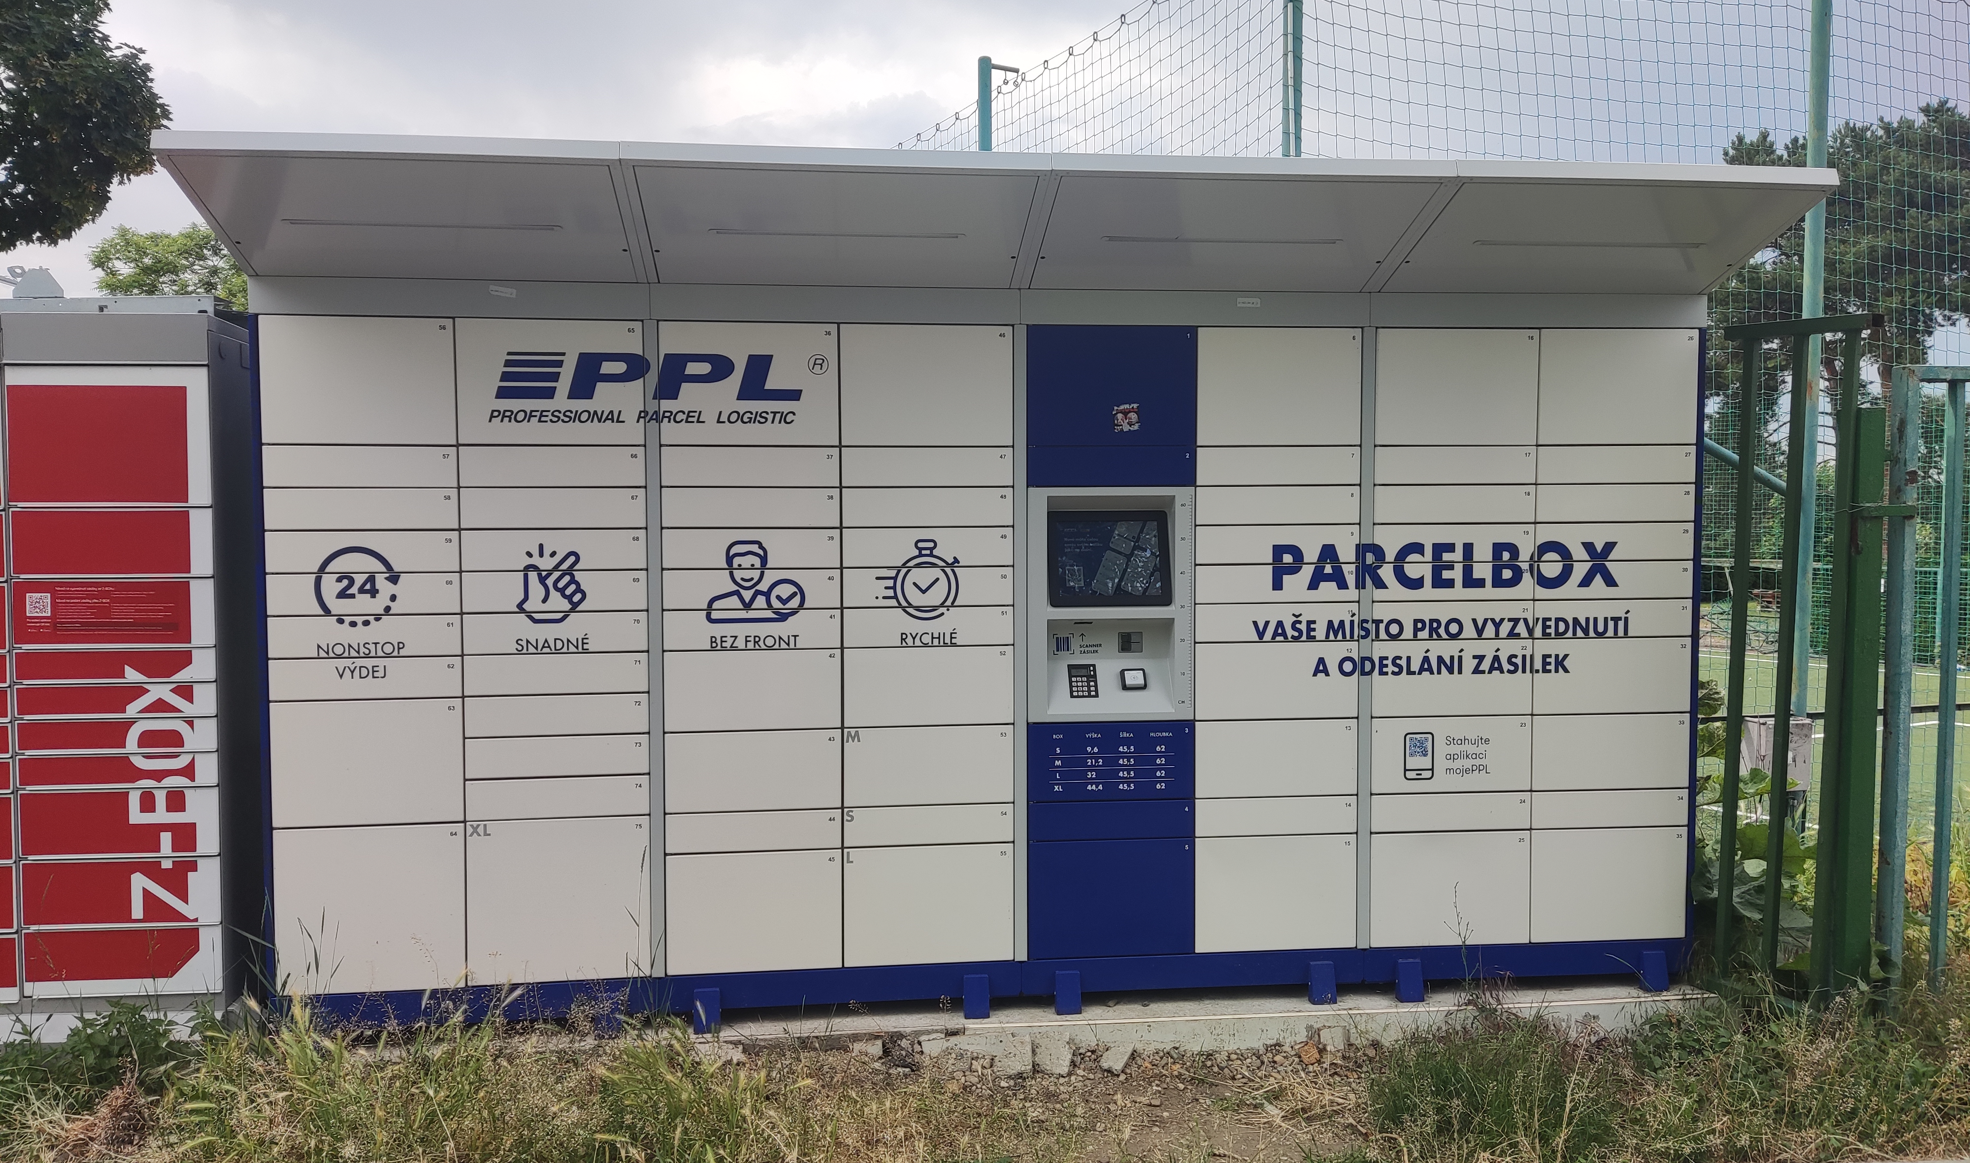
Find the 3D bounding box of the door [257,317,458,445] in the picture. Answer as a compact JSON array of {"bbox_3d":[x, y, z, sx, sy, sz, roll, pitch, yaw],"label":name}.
[{"bbox_3d":[-1.710,-0.549,3.910,0.494,0.340,0.025,-1,3,-7],"label":"door"}]

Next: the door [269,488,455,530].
[{"bbox_3d":[-1.708,-0.200,3.929,0.494,0.111,0.025,-1,3,-7],"label":"door"}]

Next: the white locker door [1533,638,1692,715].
[{"bbox_3d":[1.916,0.287,4.362,0.506,0.229,0.025,-1,3,-6],"label":"white locker door"}]

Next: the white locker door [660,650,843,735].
[{"bbox_3d":[-0.660,0.310,4.071,0.498,0.227,0.025,-1,3,-6],"label":"white locker door"}]

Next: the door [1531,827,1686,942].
[{"bbox_3d":[1.916,0.926,4.381,0.491,0.340,0.022,-1,3,-7],"label":"door"}]

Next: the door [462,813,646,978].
[{"bbox_3d":[-1.209,0.906,4.059,0.494,0.457,0.025,-1,3,-6],"label":"door"}]

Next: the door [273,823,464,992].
[{"bbox_3d":[-1.700,0.905,3.968,0.491,0.456,0.022,-1,3,-7],"label":"door"}]

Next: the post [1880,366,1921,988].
[{"bbox_3d":[2.774,0.322,4.322,0.042,1.937,0.062,-1,3,-6],"label":"post"}]

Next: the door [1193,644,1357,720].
[{"bbox_3d":[0.873,0.297,4.263,0.492,0.225,0.025,-1,3,-6],"label":"door"}]

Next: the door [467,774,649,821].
[{"bbox_3d":[-1.197,0.607,4.009,0.491,0.107,0.022,-1,3,-7],"label":"door"}]

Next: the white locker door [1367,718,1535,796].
[{"bbox_3d":[1.419,0.527,4.336,0.493,0.225,0.025,-1,3,-6],"label":"white locker door"}]

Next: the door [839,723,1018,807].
[{"bbox_3d":[-0.163,0.536,4.164,0.497,0.226,0.025,-1,3,-7],"label":"door"}]

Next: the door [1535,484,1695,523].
[{"bbox_3d":[1.926,-0.238,4.363,0.497,0.110,0.025,-1,3,-7],"label":"door"}]

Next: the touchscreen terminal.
[{"bbox_3d":[0.367,-0.062,4.241,0.366,0.291,0.045,-1,-11,-6],"label":"touchscreen terminal"}]

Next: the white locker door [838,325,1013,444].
[{"bbox_3d":[-0.168,-0.562,4.081,0.491,0.342,0.025,-1,3,-6],"label":"white locker door"}]

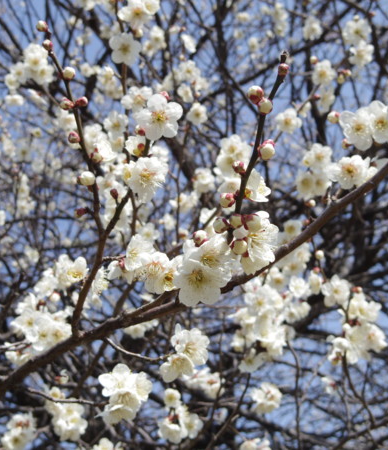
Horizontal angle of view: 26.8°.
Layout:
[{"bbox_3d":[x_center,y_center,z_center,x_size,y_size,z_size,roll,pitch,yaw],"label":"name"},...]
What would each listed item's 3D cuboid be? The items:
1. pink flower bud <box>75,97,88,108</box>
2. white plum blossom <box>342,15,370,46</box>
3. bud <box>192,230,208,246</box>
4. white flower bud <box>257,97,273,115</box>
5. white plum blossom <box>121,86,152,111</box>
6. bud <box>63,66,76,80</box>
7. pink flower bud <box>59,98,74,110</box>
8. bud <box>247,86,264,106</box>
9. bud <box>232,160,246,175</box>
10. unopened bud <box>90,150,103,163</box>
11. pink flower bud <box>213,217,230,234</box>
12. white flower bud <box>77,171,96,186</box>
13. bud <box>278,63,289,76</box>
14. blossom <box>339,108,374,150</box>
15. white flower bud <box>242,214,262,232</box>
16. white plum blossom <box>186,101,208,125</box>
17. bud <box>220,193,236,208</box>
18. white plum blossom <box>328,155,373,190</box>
[{"bbox_3d":[-0.060,-0.066,0.440,0.007,0.006,0.006,-28,0,12],"label":"pink flower bud"},{"bbox_3d":[0.140,-0.167,0.700,0.024,0.026,0.015,0,9,0],"label":"white plum blossom"},{"bbox_3d":[0.003,0.006,0.385,0.007,0.008,0.007,6,12,0],"label":"bud"},{"bbox_3d":[0.034,-0.057,0.390,0.007,0.007,0.008,8,-50,0],"label":"white flower bud"},{"bbox_3d":[-0.043,-0.095,0.620,0.025,0.023,0.012,1,6,-3],"label":"white plum blossom"},{"bbox_3d":[-0.066,-0.081,0.435,0.007,0.007,0.007,36,-65,0],"label":"bud"},{"bbox_3d":[-0.067,-0.063,0.425,0.007,0.006,0.006,11,0,-32],"label":"pink flower bud"},{"bbox_3d":[0.029,-0.061,0.385,0.007,0.009,0.007,-18,12,0],"label":"bud"},{"bbox_3d":[0.023,-0.029,0.405,0.006,0.006,0.008,-34,-66,0],"label":"bud"},{"bbox_3d":[-0.051,-0.036,0.425,0.006,0.006,0.007,-22,-58,0],"label":"unopened bud"},{"bbox_3d":[0.013,0.000,0.400,0.009,0.008,0.008,-7,0,-30],"label":"pink flower bud"},{"bbox_3d":[-0.058,-0.025,0.440,0.009,0.009,0.009,-45,-45,0],"label":"white flower bud"},{"bbox_3d":[0.043,-0.074,0.390,0.005,0.006,0.005,9,18,0],"label":"bud"},{"bbox_3d":[0.103,-0.060,0.510,0.024,0.026,0.013,-4,8,9],"label":"blossom"},{"bbox_3d":[0.027,-0.001,0.375,0.008,0.009,0.008,-45,-40,0],"label":"white flower bud"},{"bbox_3d":[0.004,-0.119,0.870,0.023,0.023,0.012,0,9,0],"label":"white plum blossom"},{"bbox_3d":[0.017,-0.012,0.400,0.008,0.007,0.007,-17,0,-33],"label":"bud"},{"bbox_3d":[0.088,-0.030,0.460,0.025,0.021,0.012,-1,6,3],"label":"white plum blossom"}]

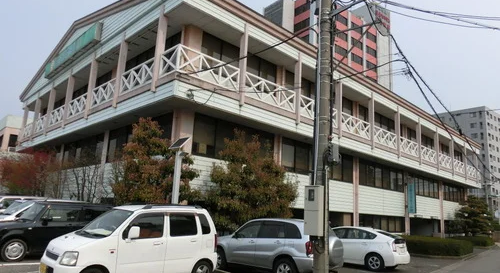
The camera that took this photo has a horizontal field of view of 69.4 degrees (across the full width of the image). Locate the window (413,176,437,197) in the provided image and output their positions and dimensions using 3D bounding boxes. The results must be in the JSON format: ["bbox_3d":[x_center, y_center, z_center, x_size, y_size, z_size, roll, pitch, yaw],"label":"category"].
[{"bbox_3d":[14.587,4.249,30.131,6.210,1.660,0.150,14,-17,-43],"label":"window"}]

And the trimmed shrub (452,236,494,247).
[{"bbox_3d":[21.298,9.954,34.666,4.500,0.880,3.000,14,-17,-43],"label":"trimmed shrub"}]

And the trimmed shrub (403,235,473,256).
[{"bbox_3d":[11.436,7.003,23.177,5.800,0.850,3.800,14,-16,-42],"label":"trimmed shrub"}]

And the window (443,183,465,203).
[{"bbox_3d":[19.937,5.624,35.239,6.440,1.660,0.150,14,-17,-43],"label":"window"}]

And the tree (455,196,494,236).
[{"bbox_3d":[20.487,7.663,32.901,3.800,4.600,3.800,14,-16,-42],"label":"tree"}]

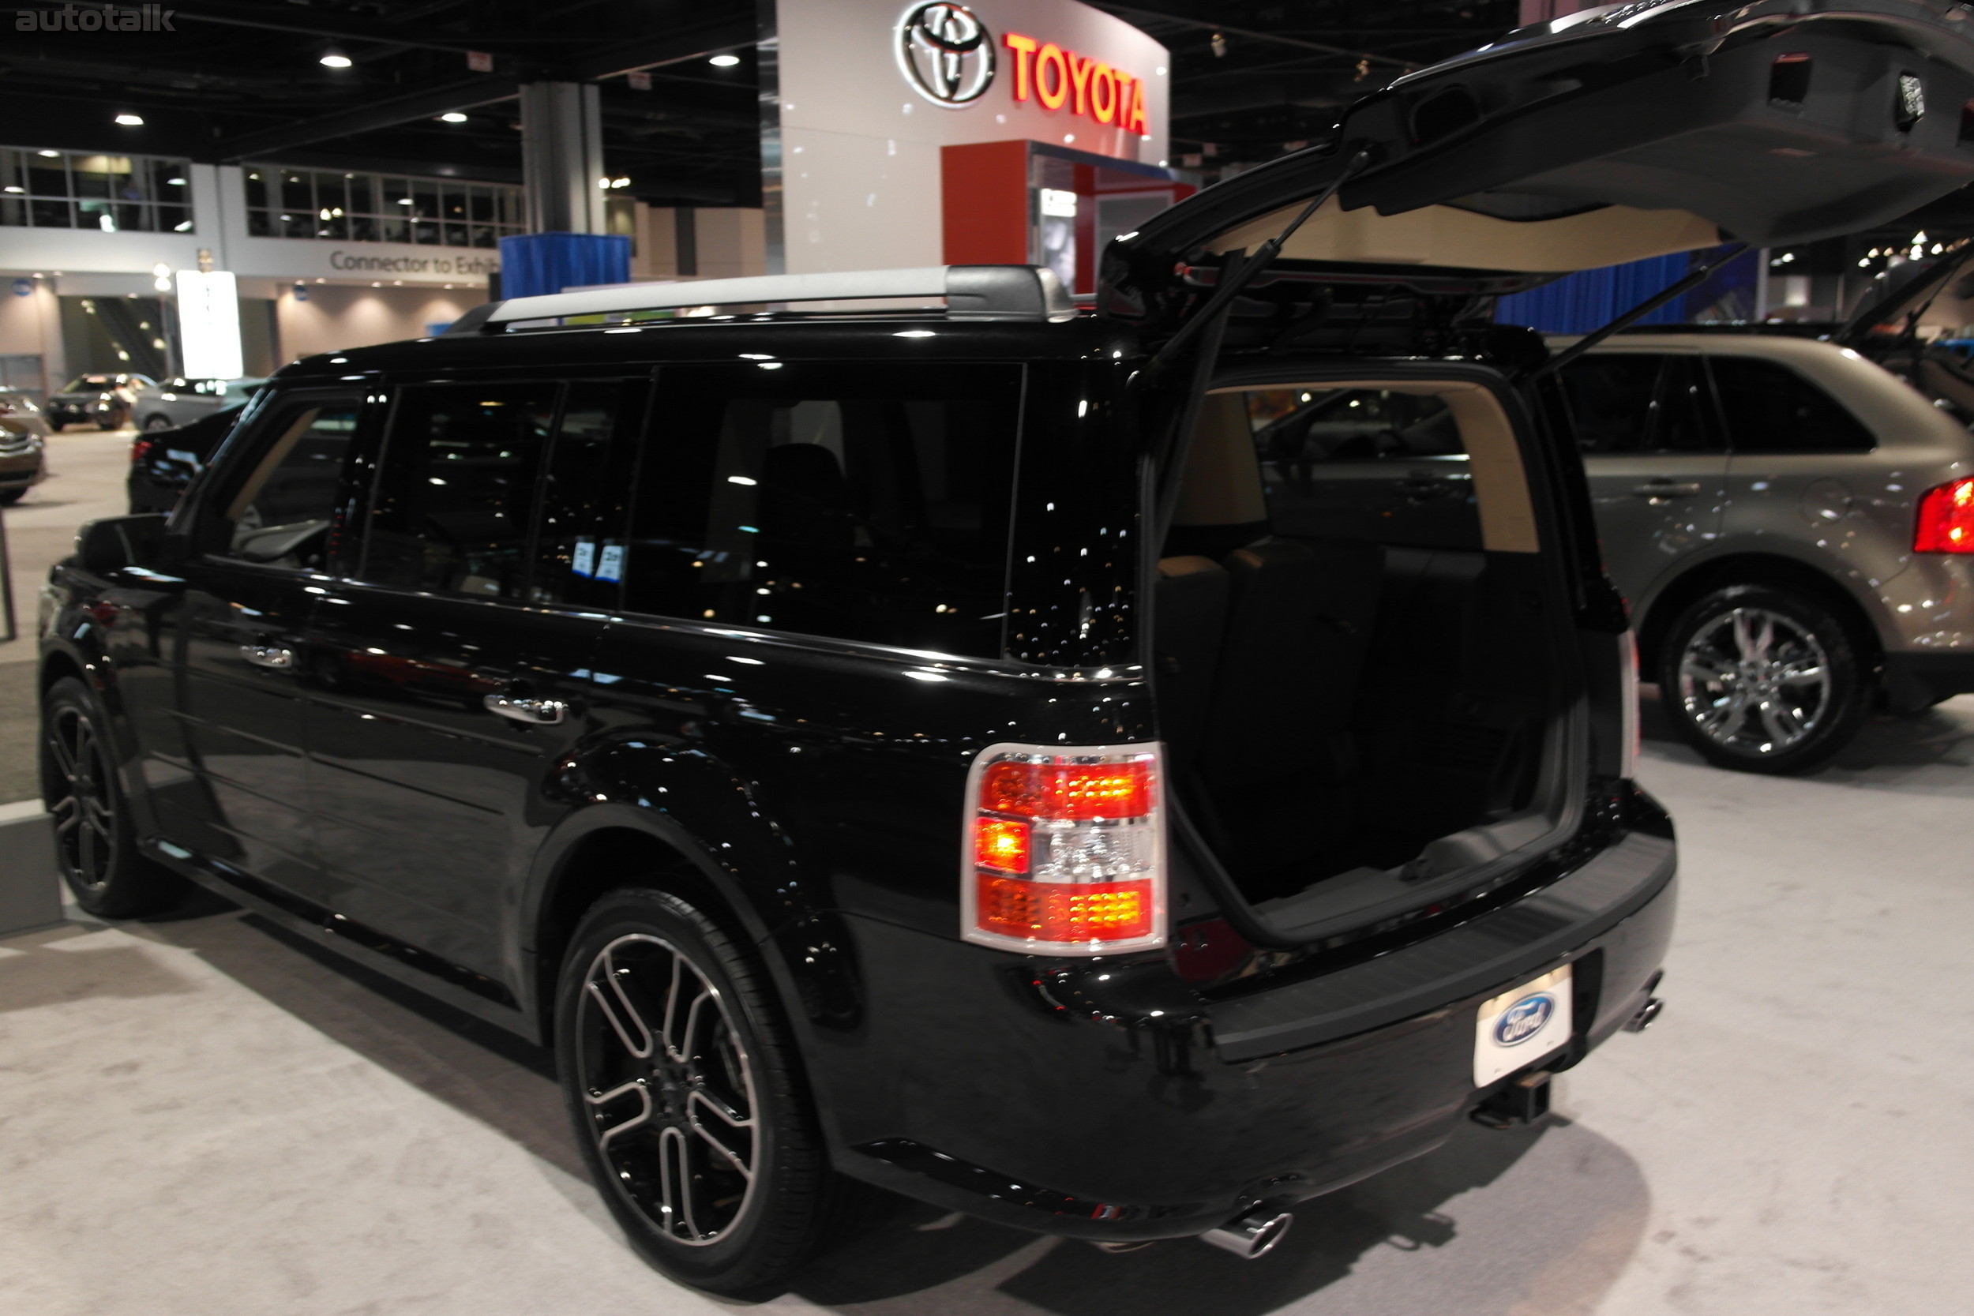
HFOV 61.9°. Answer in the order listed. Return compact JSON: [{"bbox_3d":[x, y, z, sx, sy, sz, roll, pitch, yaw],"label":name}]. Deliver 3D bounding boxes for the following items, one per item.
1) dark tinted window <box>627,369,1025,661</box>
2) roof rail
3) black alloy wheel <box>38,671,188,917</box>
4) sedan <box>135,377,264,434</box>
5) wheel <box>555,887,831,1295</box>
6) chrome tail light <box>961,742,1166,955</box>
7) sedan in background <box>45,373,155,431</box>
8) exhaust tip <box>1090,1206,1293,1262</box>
[{"bbox_3d":[-0.283,-0.250,2.554,0.901,0.416,0.050,9,0,43],"label":"dark tinted window"},{"bbox_3d":[-0.530,-0.639,2.990,1.812,0.091,0.059,9,12,43],"label":"roof rail"},{"bbox_3d":[-2.615,0.405,4.980,0.729,0.729,0.253,9,12,43],"label":"black alloy wheel"},{"bbox_3d":[-18.600,-6.060,40.300,4.500,1.480,1.800,-3,9,-17],"label":"sedan"},{"bbox_3d":[-0.486,0.737,2.943,0.729,0.729,0.253,9,12,43],"label":"wheel"},{"bbox_3d":[0.102,0.256,2.269,0.267,0.292,0.153,9,12,43],"label":"chrome tail light"},{"bbox_3d":[-25.000,-7.200,46.400,1.830,1.550,4.600,-2,9,-12],"label":"sedan in background"},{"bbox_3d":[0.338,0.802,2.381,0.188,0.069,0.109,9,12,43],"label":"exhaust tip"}]

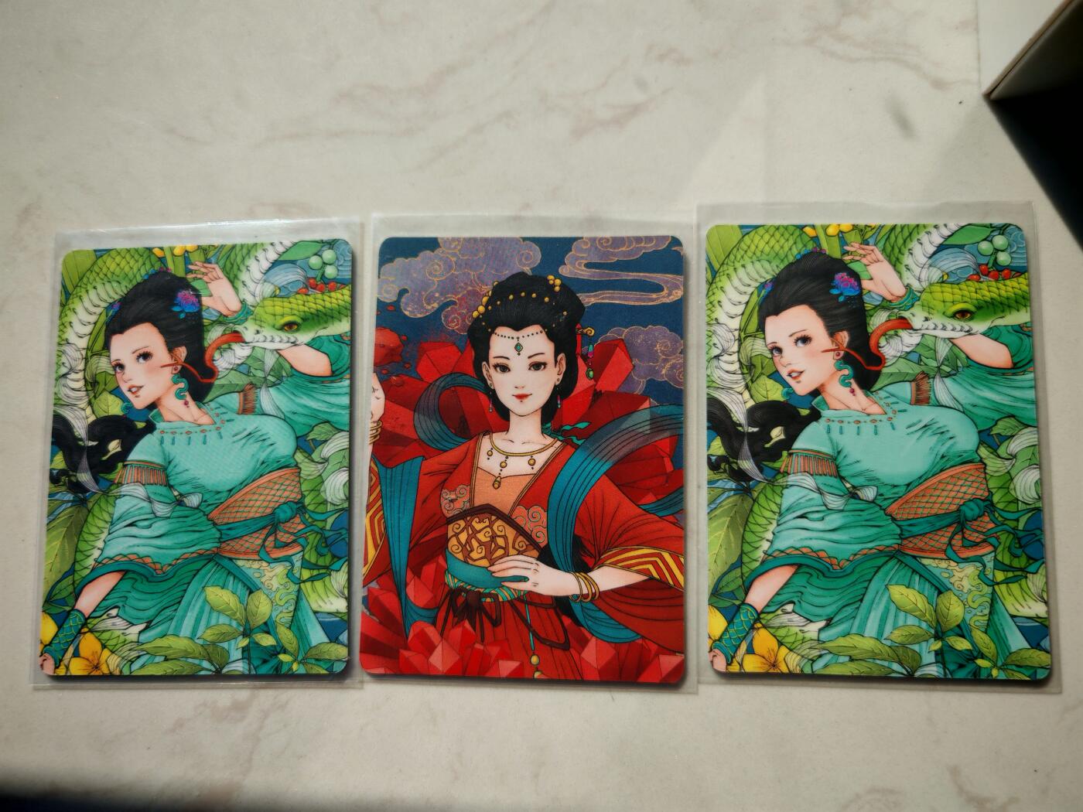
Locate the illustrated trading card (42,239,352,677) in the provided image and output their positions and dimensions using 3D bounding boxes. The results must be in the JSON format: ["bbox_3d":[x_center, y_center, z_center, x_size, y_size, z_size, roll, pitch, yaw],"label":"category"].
[{"bbox_3d":[-0.070,0.010,0.173,0.063,0.001,0.088,-2,82,4],"label":"illustrated trading card"}]

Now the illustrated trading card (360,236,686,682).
[{"bbox_3d":[-0.003,0.009,0.169,0.063,0.001,0.088,1,83,4],"label":"illustrated trading card"}]

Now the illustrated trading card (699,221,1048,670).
[{"bbox_3d":[0.064,0.007,0.165,0.063,0.001,0.088,1,83,4],"label":"illustrated trading card"}]

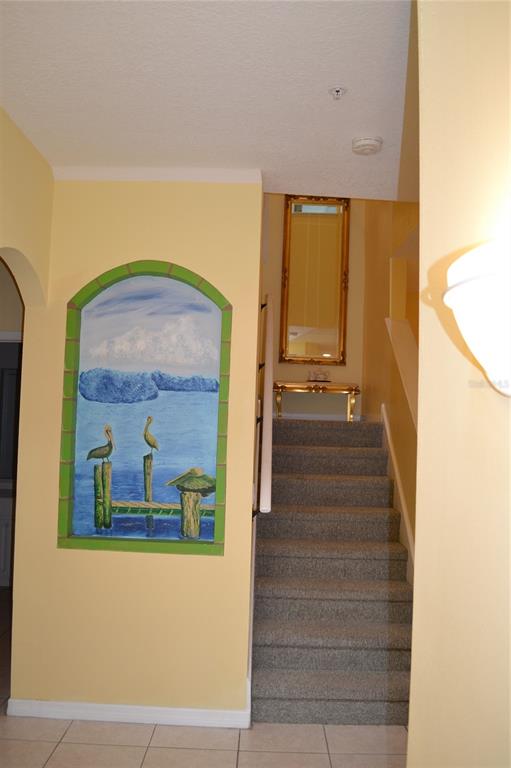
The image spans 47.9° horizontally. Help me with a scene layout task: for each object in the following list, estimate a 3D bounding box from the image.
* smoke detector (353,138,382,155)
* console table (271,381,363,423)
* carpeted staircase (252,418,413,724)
[{"bbox_3d":[0.524,-1.111,2.687,0.140,0.045,0.140,2,-3,1],"label":"smoke detector"},{"bbox_3d":[0.541,0.167,5.262,0.770,0.350,0.330,2,-3,1],"label":"console table"},{"bbox_3d":[0.484,1.039,3.768,0.950,1.526,1.650,2,-3,1],"label":"carpeted staircase"}]

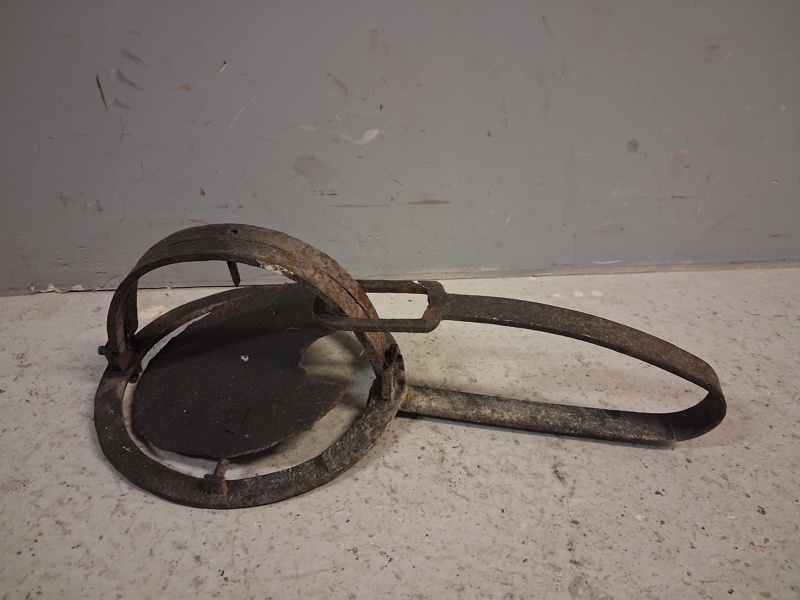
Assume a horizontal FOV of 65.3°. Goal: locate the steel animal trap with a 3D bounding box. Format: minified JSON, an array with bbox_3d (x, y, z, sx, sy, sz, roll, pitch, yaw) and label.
[{"bbox_3d":[0.004,0.028,0.475,0.507,0.137,0.254,7,38,4],"label":"steel animal trap"}]

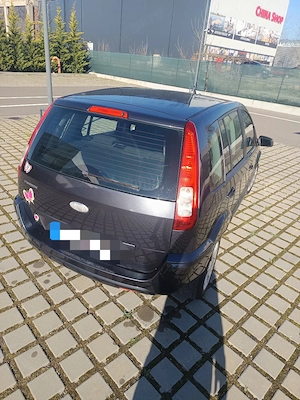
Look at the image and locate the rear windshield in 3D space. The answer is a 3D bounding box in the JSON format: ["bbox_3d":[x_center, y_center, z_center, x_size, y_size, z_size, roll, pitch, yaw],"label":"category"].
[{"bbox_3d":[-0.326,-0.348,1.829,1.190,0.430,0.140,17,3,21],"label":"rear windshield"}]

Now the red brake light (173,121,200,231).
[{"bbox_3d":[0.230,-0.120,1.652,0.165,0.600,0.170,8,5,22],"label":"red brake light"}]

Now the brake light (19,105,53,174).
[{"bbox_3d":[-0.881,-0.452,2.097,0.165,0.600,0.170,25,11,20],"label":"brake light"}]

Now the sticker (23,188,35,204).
[{"bbox_3d":[-0.943,-0.030,2.159,0.105,0.125,0.010,21,22,28],"label":"sticker"}]

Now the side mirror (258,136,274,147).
[{"bbox_3d":[1.367,-0.675,3.259,0.175,0.120,0.110,17,28,21],"label":"side mirror"}]

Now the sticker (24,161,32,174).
[{"bbox_3d":[-0.910,-0.238,2.079,0.080,0.100,0.010,21,12,28],"label":"sticker"}]

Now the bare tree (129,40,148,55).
[{"bbox_3d":[-1.386,-15.440,30.261,2.122,3.798,2.122,3,27,-4],"label":"bare tree"}]

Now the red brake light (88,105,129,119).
[{"bbox_3d":[-0.267,-0.572,1.808,0.300,0.045,0.050,17,18,21],"label":"red brake light"}]

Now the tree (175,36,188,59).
[{"bbox_3d":[2.843,-13.892,27.569,1.441,4.180,1.441,7,26,2],"label":"tree"}]

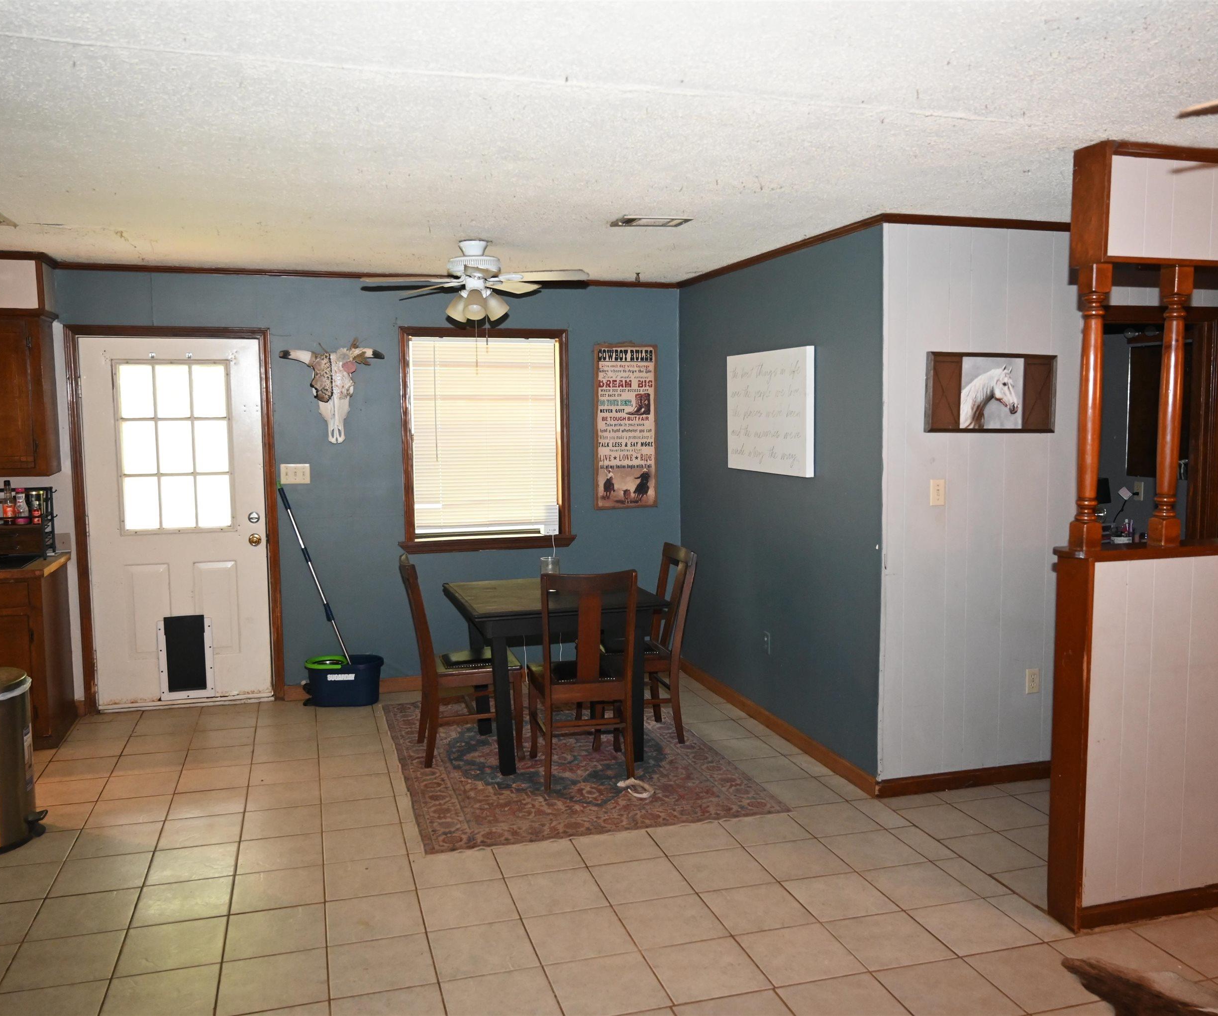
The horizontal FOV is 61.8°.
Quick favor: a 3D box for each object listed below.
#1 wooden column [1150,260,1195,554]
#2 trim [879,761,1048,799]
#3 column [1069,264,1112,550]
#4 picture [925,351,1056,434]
[{"bbox_3d":[1.778,-0.316,3.229,0.078,0.875,0.078,-2,5,-16],"label":"wooden column"},{"bbox_3d":[1.592,1.195,4.494,0.930,0.072,0.017,-2,5,-16],"label":"trim"},{"bbox_3d":[1.474,-0.299,3.116,0.065,0.873,0.065,-2,5,-16],"label":"column"},{"bbox_3d":[1.617,-0.486,4.302,0.643,0.333,0.035,-2,5,-16],"label":"picture"}]

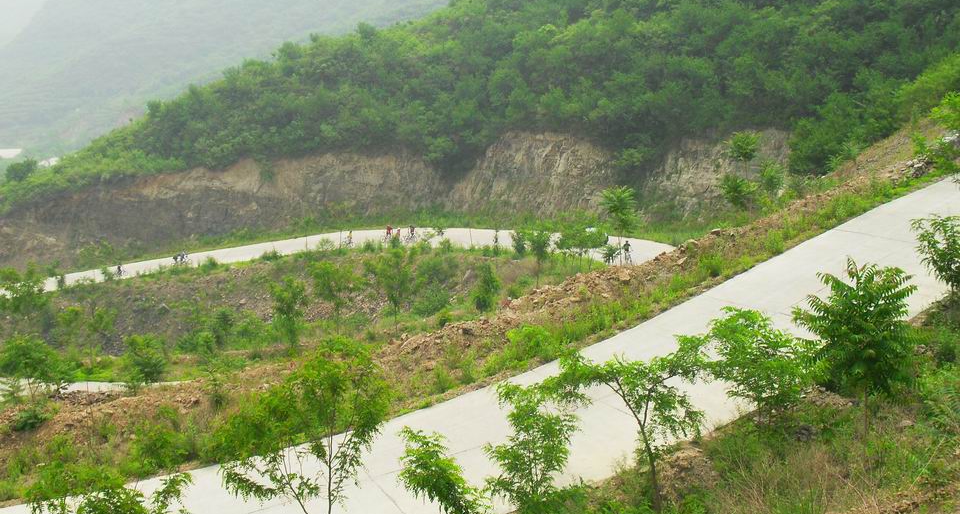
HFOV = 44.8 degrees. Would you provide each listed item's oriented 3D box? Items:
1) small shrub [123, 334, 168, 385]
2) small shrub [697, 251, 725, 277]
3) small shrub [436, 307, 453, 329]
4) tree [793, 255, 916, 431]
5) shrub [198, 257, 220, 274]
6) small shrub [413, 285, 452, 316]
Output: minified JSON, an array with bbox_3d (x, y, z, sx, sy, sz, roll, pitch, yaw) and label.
[{"bbox_3d":[-14.359,4.400,50.000,1.970,2.170,1.840,-5,12,-16],"label":"small shrub"},{"bbox_3d":[6.598,0.214,33.200,0.860,0.700,0.800,0,12,11],"label":"small shrub"},{"bbox_3d":[-1.874,3.247,61.500,0.840,1.160,0.790,-2,11,-2],"label":"small shrub"},{"bbox_3d":[7.459,1.783,23.200,2.470,3.440,2.300,2,12,18],"label":"tree"},{"bbox_3d":[-29.261,0.919,126.000,2.380,1.680,2.210,-5,12,-13],"label":"shrub"},{"bbox_3d":[-2.790,2.560,67.000,2.190,1.790,2.030,-3,11,-2],"label":"small shrub"}]

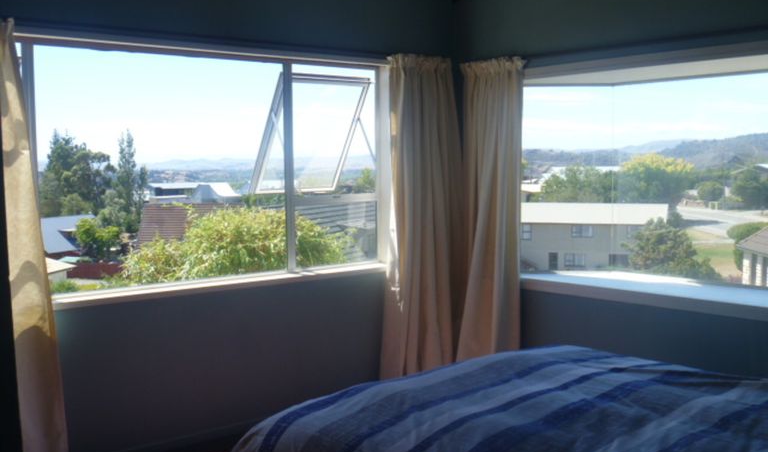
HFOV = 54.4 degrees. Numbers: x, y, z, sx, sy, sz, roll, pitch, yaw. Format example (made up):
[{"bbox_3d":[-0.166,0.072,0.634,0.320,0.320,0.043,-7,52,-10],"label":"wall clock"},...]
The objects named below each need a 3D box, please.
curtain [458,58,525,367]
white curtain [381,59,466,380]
[{"bbox_3d":[0.618,0.012,4.578,0.150,2.020,0.470,-6,7,-45],"label":"curtain"},{"bbox_3d":[0.254,0.004,4.600,0.570,2.040,0.160,-4,6,-37],"label":"white curtain"}]

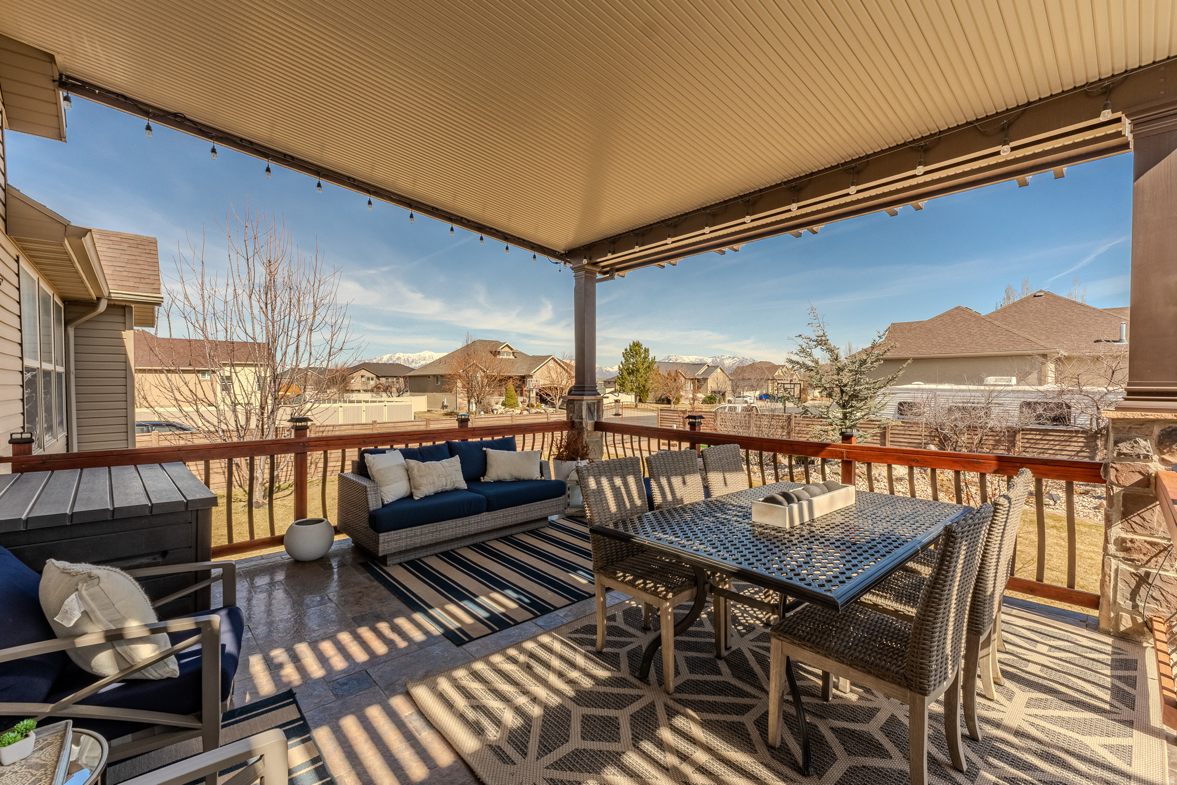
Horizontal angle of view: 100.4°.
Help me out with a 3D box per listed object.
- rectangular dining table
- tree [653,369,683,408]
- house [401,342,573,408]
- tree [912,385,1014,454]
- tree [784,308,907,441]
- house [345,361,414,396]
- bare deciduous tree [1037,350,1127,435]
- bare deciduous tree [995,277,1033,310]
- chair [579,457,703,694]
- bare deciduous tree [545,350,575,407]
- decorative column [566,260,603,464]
[{"bbox_3d":[1.112,1.015,2.600,1.880,0.730,1.140,-1,1,-42],"label":"rectangular dining table"},{"bbox_3d":[9.024,-0.379,55.000,3.700,4.450,3.700,0,1,9],"label":"tree"},{"bbox_3d":[-10.800,-2.005,55.000,16.000,7.600,13.000,-1,1,-42],"label":"house"},{"bbox_3d":[11.462,0.954,15.000,2.600,2.400,2.600,1,1,37],"label":"tree"},{"bbox_3d":[8.153,-0.078,15.500,3.700,5.250,3.700,1,1,28],"label":"tree"},{"bbox_3d":[-39.419,-1.809,92.000,14.500,7.400,11.500,-1,1,-42],"label":"house"},{"bbox_3d":[13.045,0.544,12.800,2.300,3.400,2.300,-1,2,-44],"label":"bare deciduous tree"},{"bbox_3d":[39.026,-4.245,45.000,3.600,12.500,3.600,1,1,41],"label":"bare deciduous tree"},{"bbox_3d":[0.331,0.893,2.622,0.490,0.975,0.645,-1,2,-44],"label":"chair"},{"bbox_3d":[-2.956,-0.644,48.500,3.700,5.250,3.700,0,1,-3],"label":"bare deciduous tree"},{"bbox_3d":[-0.036,-0.162,6.400,0.420,2.950,0.420,-1,1,-42],"label":"decorative column"}]

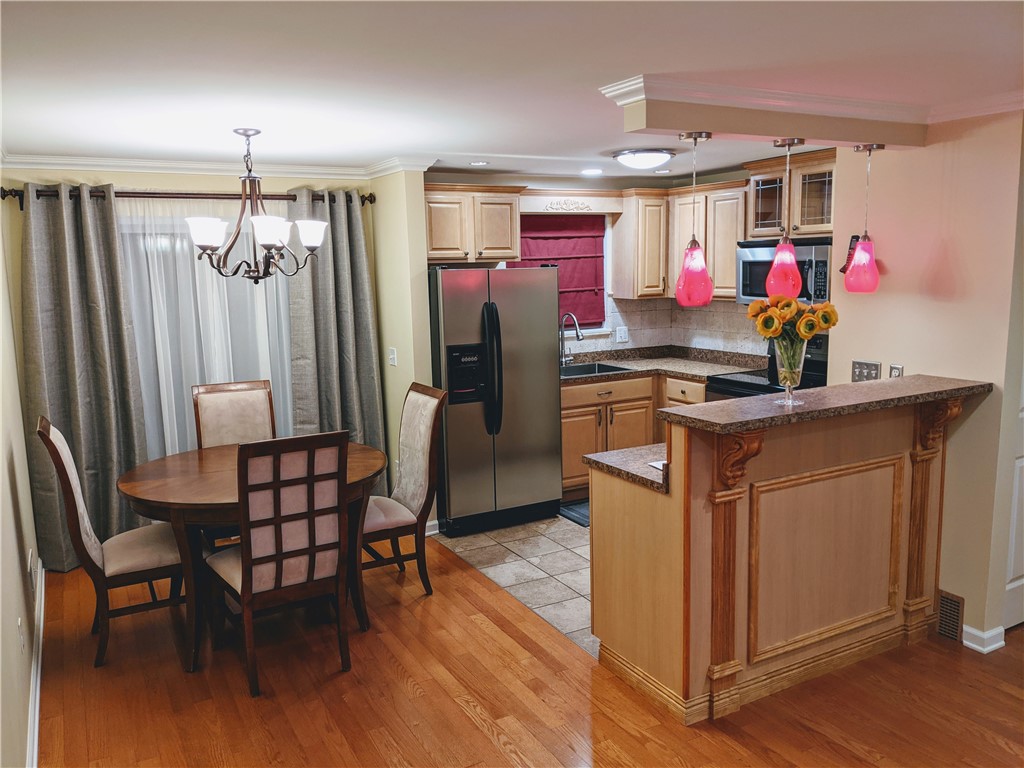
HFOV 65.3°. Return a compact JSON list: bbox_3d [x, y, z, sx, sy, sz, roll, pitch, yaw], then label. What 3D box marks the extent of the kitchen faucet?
[{"bbox_3d":[0.489,-0.327,6.199,0.099,0.418,0.268,-6,10,-28],"label":"kitchen faucet"}]

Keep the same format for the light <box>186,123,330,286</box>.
[{"bbox_3d":[-1.225,-0.830,3.767,0.645,0.710,0.645,-6,10,-28],"label":"light"}]

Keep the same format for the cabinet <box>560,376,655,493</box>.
[{"bbox_3d":[0.590,0.349,6.401,0.969,0.825,0.603,-6,9,-28],"label":"cabinet"}]

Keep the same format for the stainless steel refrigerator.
[{"bbox_3d":[-0.208,0.058,5.503,0.830,1.720,0.820,-6,10,-28],"label":"stainless steel refrigerator"}]

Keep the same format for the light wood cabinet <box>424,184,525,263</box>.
[{"bbox_3d":[-0.358,-1.161,5.844,0.865,0.539,0.350,-6,9,-28],"label":"light wood cabinet"}]

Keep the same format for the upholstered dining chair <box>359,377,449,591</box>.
[{"bbox_3d":[-0.692,0.578,4.279,0.610,1.085,0.480,-6,10,-28],"label":"upholstered dining chair"}]

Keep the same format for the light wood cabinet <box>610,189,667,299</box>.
[{"bbox_3d":[1.055,-1.149,6.617,0.363,0.868,0.345,-6,9,-28],"label":"light wood cabinet"}]

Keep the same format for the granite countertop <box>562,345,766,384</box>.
[{"bbox_3d":[0.974,-0.125,6.227,1.647,0.139,1.170,-6,9,-28],"label":"granite countertop"}]

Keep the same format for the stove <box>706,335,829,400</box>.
[{"bbox_3d":[1.835,0.279,5.500,0.670,1.190,0.760,-6,10,-28],"label":"stove"}]

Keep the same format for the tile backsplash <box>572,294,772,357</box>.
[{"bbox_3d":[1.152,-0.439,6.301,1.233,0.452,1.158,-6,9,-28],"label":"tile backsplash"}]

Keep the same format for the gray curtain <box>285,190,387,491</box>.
[{"bbox_3d":[-1.181,-0.169,5.393,0.636,2.247,0.159,-6,10,-28],"label":"gray curtain"}]

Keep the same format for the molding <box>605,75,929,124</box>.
[{"bbox_3d":[1.088,-1.103,3.196,1.591,0.075,0.224,-6,9,-28],"label":"molding"}]

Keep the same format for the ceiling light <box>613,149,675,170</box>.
[{"bbox_3d":[0.798,-1.351,4.829,0.375,0.105,0.375,-1,9,0],"label":"ceiling light"}]

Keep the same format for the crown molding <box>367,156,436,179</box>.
[{"bbox_3d":[-0.744,-1.387,5.220,0.259,0.099,0.776,-6,10,-28],"label":"crown molding"}]

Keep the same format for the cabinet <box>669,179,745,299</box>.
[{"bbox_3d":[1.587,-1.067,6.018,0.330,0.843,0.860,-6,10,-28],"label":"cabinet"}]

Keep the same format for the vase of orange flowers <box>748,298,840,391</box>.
[{"bbox_3d":[1.055,-0.134,3.022,0.318,0.393,0.288,-6,9,-28],"label":"vase of orange flowers"}]

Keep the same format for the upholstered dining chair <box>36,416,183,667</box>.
[{"bbox_3d":[-1.801,0.688,3.735,0.610,1.085,0.480,-6,10,-28],"label":"upholstered dining chair"}]

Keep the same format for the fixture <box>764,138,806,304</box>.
[{"bbox_3d":[1.114,-0.663,3.243,0.150,0.638,0.150,-6,10,-28],"label":"fixture"}]

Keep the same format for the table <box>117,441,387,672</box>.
[{"bbox_3d":[-1.289,0.790,4.088,1.273,0.766,1.273,-6,10,-28],"label":"table"}]

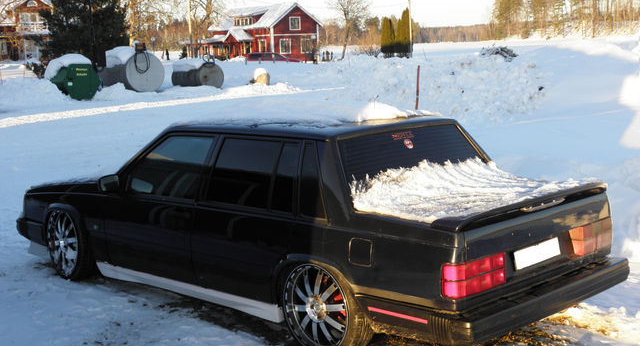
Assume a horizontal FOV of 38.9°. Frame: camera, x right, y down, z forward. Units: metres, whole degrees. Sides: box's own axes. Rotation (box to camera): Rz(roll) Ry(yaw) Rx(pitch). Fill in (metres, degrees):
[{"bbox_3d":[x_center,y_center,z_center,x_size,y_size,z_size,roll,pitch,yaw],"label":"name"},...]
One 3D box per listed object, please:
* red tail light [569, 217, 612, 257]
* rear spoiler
[{"bbox_3d":[1.694,0.404,5.714,0.150,0.200,0.390,7,10,43],"label":"red tail light"},{"bbox_3d":[1.218,0.180,5.285,0.210,0.085,1.680,7,11,42],"label":"rear spoiler"}]

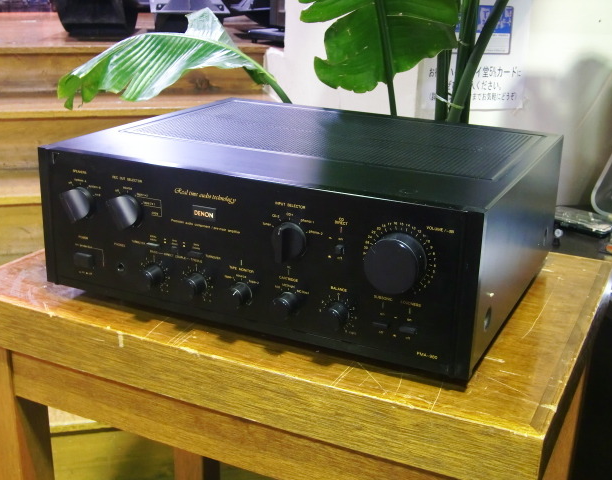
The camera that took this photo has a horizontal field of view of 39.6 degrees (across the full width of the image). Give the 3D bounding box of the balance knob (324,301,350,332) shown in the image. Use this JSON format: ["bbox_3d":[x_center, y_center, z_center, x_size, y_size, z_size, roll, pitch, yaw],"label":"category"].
[{"bbox_3d":[0.026,0.070,0.780,0.023,0.023,0.014,10,20,23],"label":"balance knob"}]

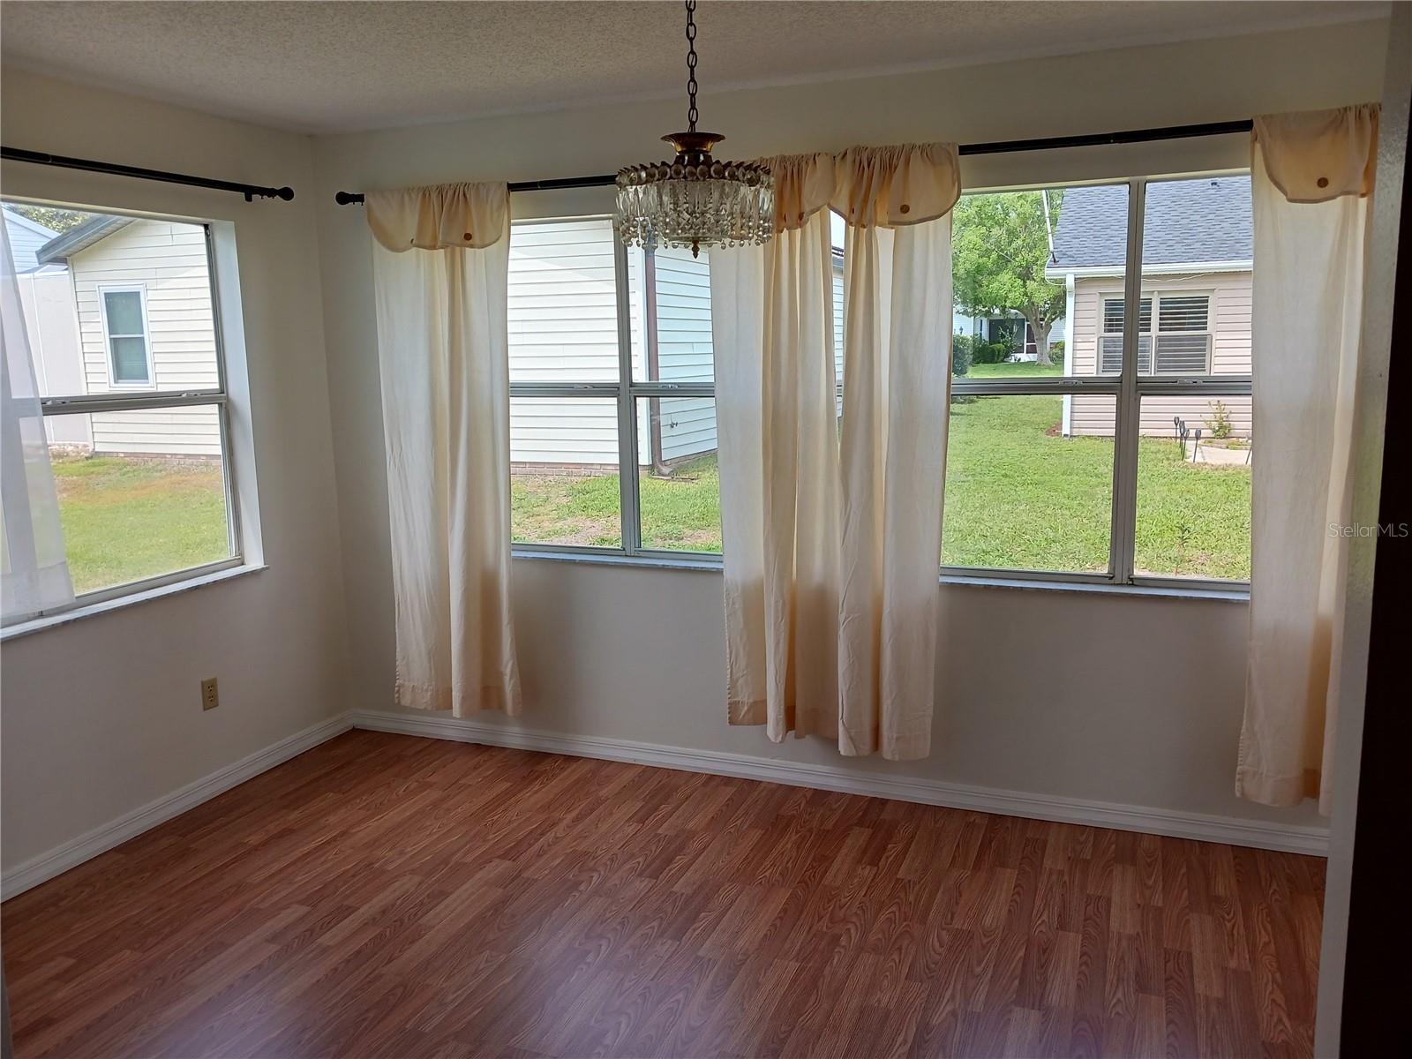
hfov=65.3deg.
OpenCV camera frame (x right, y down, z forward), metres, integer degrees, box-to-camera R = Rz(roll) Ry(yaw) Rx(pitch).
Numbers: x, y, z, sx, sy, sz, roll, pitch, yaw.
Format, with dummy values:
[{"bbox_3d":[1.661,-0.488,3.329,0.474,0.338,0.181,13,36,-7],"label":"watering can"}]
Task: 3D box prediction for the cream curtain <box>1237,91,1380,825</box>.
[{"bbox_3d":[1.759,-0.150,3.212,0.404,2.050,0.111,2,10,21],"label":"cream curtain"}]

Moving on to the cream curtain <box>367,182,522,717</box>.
[{"bbox_3d":[-1.021,-0.266,4.304,0.626,2.050,0.116,2,10,21],"label":"cream curtain"}]

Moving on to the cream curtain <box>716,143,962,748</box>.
[{"bbox_3d":[0.410,-0.208,3.738,0.838,2.050,0.121,2,10,21],"label":"cream curtain"}]

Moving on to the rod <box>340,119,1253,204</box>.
[{"bbox_3d":[0.223,-1.193,3.651,3.565,0.051,0.081,2,10,21],"label":"rod"}]

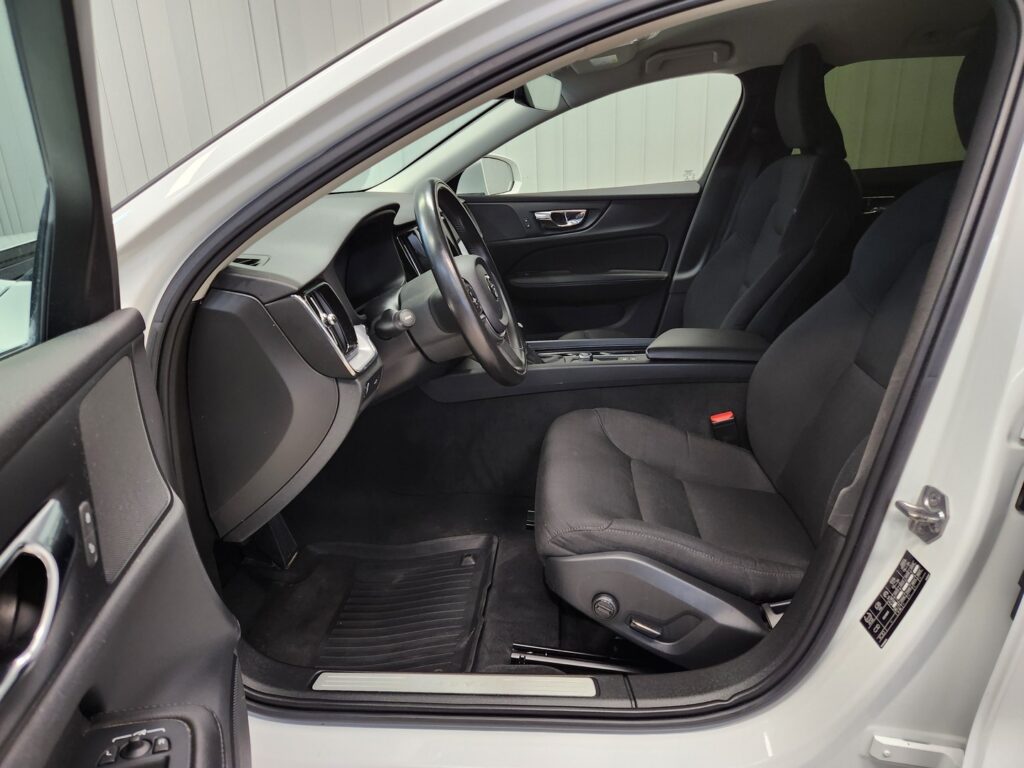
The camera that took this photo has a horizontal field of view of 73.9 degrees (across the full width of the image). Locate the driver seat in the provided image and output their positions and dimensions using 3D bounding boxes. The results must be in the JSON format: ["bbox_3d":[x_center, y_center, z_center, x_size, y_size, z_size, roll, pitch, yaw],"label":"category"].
[{"bbox_3d":[0.462,-0.086,1.140,0.870,0.980,0.540,-1,19,4],"label":"driver seat"}]

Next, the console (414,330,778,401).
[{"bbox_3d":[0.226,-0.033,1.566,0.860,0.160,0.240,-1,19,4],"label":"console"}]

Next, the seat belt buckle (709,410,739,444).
[{"bbox_3d":[0.465,0.101,1.471,0.054,0.095,0.030,-13,18,8],"label":"seat belt buckle"}]

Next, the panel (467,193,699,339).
[{"bbox_3d":[0.124,-0.327,2.217,0.950,0.570,0.120,-1,19,4],"label":"panel"}]

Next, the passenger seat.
[{"bbox_3d":[0.479,-0.334,1.838,0.800,1.000,0.540,-1,19,4],"label":"passenger seat"}]

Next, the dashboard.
[{"bbox_3d":[-0.430,-0.190,1.551,0.560,0.450,1.420,-1,19,4],"label":"dashboard"}]

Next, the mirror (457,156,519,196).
[{"bbox_3d":[-0.082,-0.694,2.309,0.230,0.155,0.120,-6,19,-10],"label":"mirror"}]

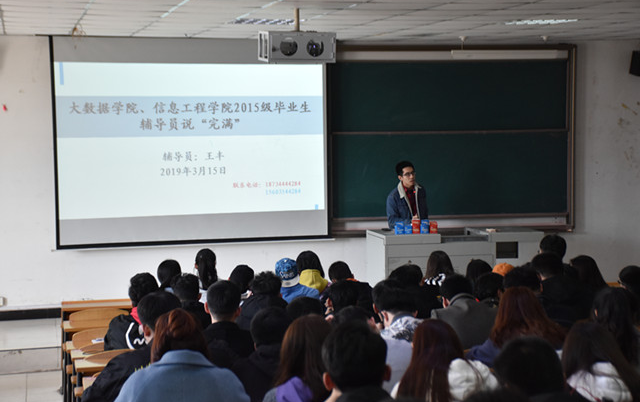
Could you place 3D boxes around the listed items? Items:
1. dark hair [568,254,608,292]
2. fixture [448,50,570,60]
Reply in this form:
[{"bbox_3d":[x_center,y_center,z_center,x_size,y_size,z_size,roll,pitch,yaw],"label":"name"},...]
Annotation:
[{"bbox_3d":[2.103,0.578,10.101,0.260,0.320,0.240,-2,4,-19],"label":"dark hair"},{"bbox_3d":[1.951,-1.526,13.418,1.240,0.100,0.140,-1,4,-13],"label":"fixture"}]

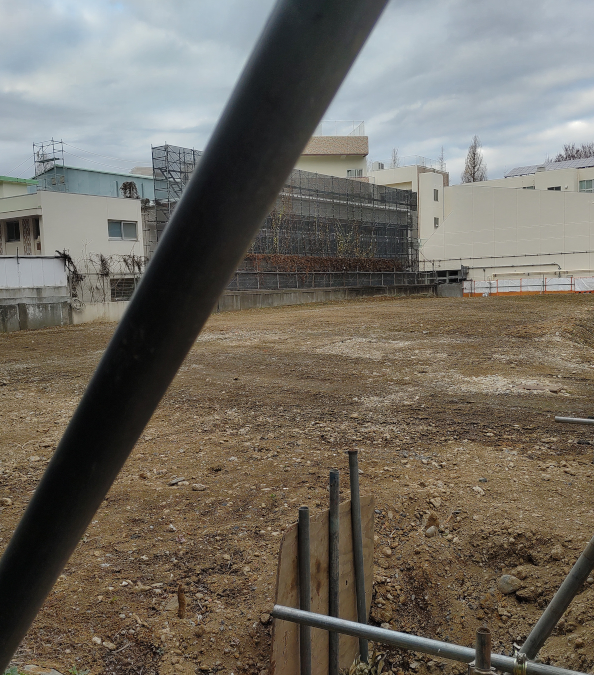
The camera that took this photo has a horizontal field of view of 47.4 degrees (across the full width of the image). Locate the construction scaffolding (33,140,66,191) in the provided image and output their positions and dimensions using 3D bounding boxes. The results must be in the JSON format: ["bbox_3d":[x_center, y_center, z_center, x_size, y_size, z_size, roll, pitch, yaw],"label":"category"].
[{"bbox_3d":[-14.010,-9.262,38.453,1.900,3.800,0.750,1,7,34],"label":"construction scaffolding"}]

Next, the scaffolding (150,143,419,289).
[{"bbox_3d":[1.278,-6.610,41.621,1.100,7.044,26.300,1,7,34],"label":"scaffolding"}]

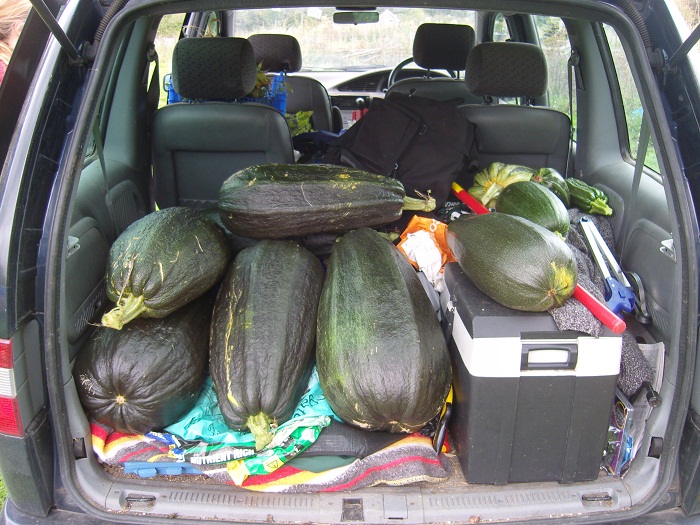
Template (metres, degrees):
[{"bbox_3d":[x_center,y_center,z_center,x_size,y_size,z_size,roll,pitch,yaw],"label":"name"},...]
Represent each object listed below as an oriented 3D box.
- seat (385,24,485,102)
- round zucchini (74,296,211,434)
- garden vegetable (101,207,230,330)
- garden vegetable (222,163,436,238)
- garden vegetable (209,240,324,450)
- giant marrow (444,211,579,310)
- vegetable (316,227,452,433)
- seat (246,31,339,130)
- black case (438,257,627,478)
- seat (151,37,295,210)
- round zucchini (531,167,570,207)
[{"bbox_3d":[0.415,-0.595,3.290,0.500,1.050,0.660,1,21,1],"label":"seat"},{"bbox_3d":[-0.513,0.252,1.732,0.290,0.280,0.460,1,19,3],"label":"round zucchini"},{"bbox_3d":[-0.441,0.012,1.662,0.260,0.260,0.480,1,25,4],"label":"garden vegetable"},{"bbox_3d":[-0.068,-0.204,2.059,0.630,0.210,0.220,-4,21,-9],"label":"garden vegetable"},{"bbox_3d":[-0.212,0.155,1.756,0.280,0.280,0.720,-1,31,-2],"label":"garden vegetable"},{"bbox_3d":[0.323,-0.011,1.405,0.175,0.175,0.330,-12,29,-29],"label":"giant marrow"},{"bbox_3d":[0.064,0.147,1.747,0.310,0.310,0.690,-2,31,-7],"label":"vegetable"},{"bbox_3d":[-0.345,-0.576,3.447,0.560,1.080,0.700,0,19,0],"label":"seat"},{"bbox_3d":[0.388,0.230,1.599,0.300,0.394,0.380,-1,19,-3],"label":"black case"},{"bbox_3d":[-0.392,-0.308,2.565,0.445,1.020,0.640,1,21,1],"label":"seat"},{"bbox_3d":[0.565,-0.206,1.936,0.150,0.120,0.120,-15,24,-38],"label":"round zucchini"}]

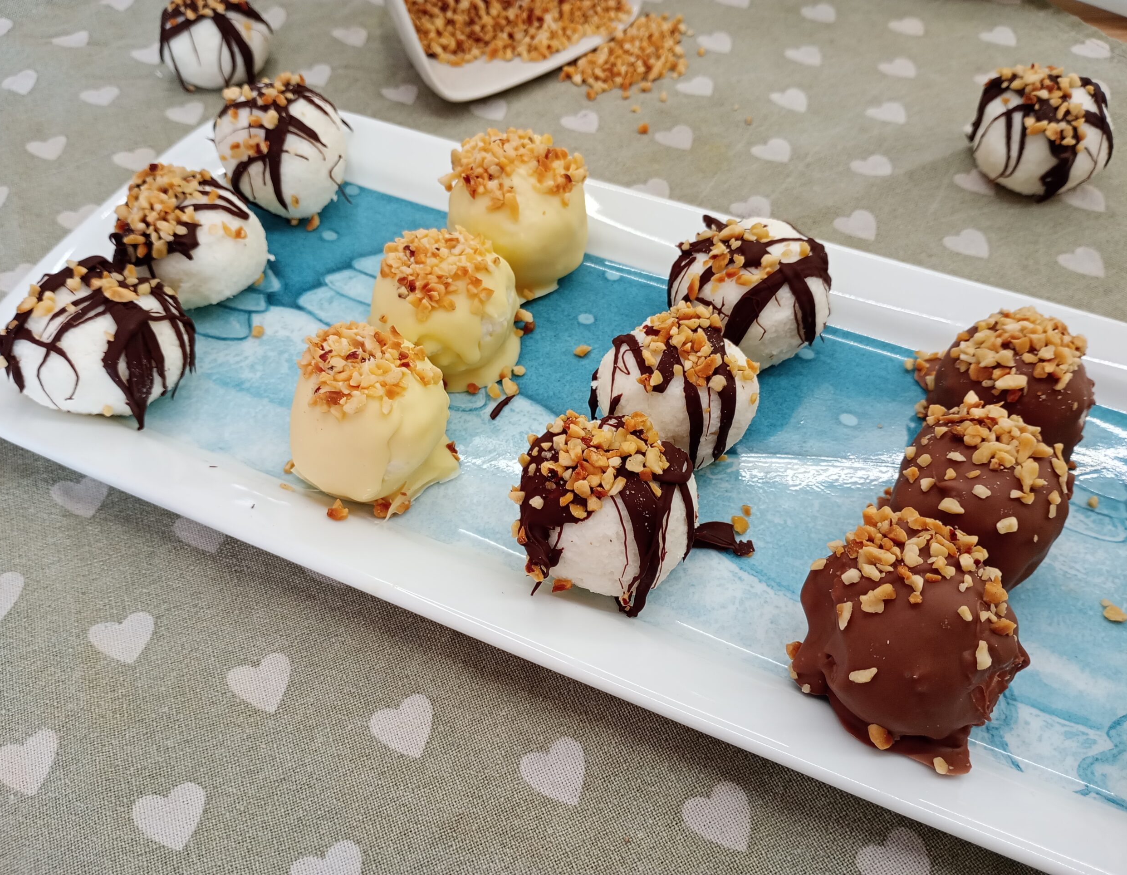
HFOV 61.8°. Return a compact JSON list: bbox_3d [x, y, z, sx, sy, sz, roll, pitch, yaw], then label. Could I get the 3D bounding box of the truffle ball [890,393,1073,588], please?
[{"bbox_3d":[0.087,0.010,0.194,0.036,0.035,0.039,-1,53,0],"label":"truffle ball"}]

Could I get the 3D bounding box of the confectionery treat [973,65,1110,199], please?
[{"bbox_3d":[0.144,-0.094,0.282,0.039,0.033,0.038,-1,53,0],"label":"confectionery treat"}]

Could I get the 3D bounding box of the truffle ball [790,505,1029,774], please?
[{"bbox_3d":[0.064,0.034,0.173,0.042,0.040,0.044,-1,53,0],"label":"truffle ball"}]

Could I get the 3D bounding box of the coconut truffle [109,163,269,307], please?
[{"bbox_3d":[-0.099,-0.055,0.248,0.038,0.032,0.038,-1,53,0],"label":"coconut truffle"}]

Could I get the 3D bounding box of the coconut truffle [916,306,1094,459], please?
[{"bbox_3d":[0.095,-0.009,0.202,0.033,0.036,0.033,29,59,21],"label":"coconut truffle"}]

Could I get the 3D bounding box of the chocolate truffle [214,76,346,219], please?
[{"bbox_3d":[-0.077,-0.080,0.258,0.034,0.037,0.034,-16,54,-11],"label":"chocolate truffle"}]

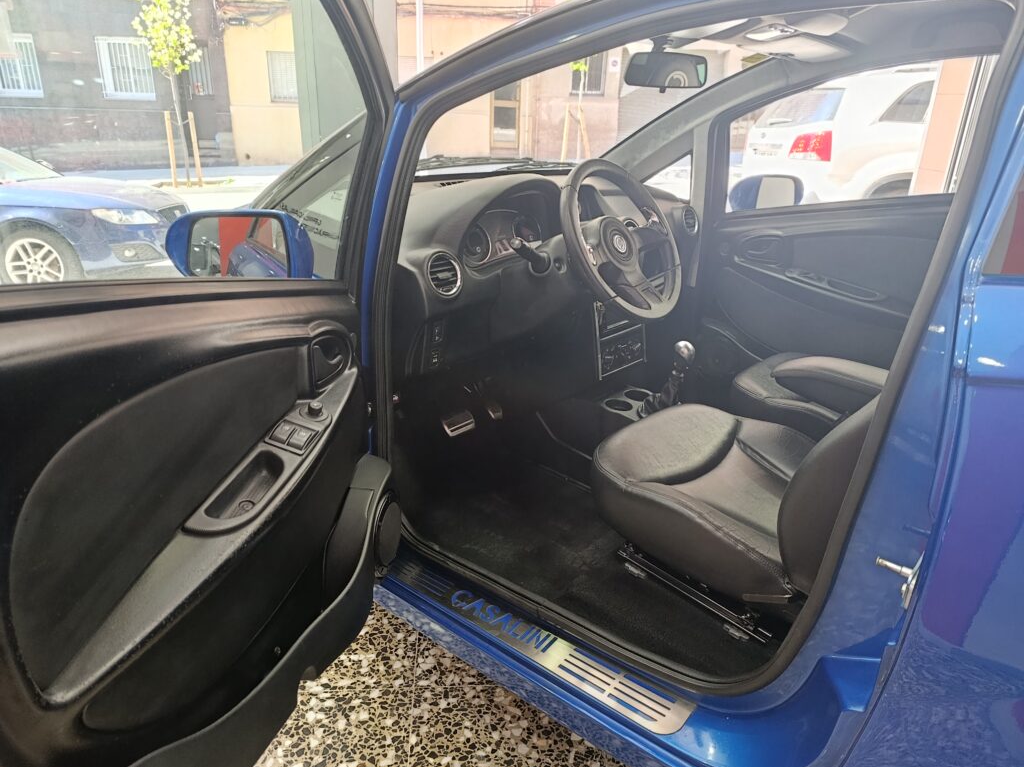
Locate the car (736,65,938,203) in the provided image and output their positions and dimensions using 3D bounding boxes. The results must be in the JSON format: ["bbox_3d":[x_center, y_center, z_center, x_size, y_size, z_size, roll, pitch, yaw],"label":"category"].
[{"bbox_3d":[4.946,-2.198,7.147,4.685,1.720,1.885,0,20,-4],"label":"car"}]

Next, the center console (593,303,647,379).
[{"bbox_3d":[0.275,-0.129,1.760,0.100,0.220,0.220,16,24,35],"label":"center console"}]

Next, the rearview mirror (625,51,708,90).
[{"bbox_3d":[0.340,-0.692,1.505,0.230,0.075,0.040,-8,22,-26],"label":"rearview mirror"}]

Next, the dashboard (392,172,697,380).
[{"bbox_3d":[0.154,-0.332,1.801,0.430,0.440,1.260,16,24,35],"label":"dashboard"}]

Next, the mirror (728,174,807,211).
[{"bbox_3d":[0.825,-0.610,2.217,0.210,0.150,0.130,-13,24,-35],"label":"mirror"}]

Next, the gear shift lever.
[{"bbox_3d":[0.380,-0.013,1.697,0.130,0.200,0.085,16,24,35],"label":"gear shift lever"}]

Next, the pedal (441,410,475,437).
[{"bbox_3d":[-0.141,0.102,1.815,0.050,0.060,0.080,16,24,35],"label":"pedal"}]

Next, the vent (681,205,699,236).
[{"bbox_3d":[0.556,-0.515,2.150,0.045,0.090,0.090,16,24,35],"label":"vent"}]

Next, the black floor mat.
[{"bbox_3d":[0.171,0.337,1.517,0.860,0.040,0.460,16,24,35],"label":"black floor mat"}]

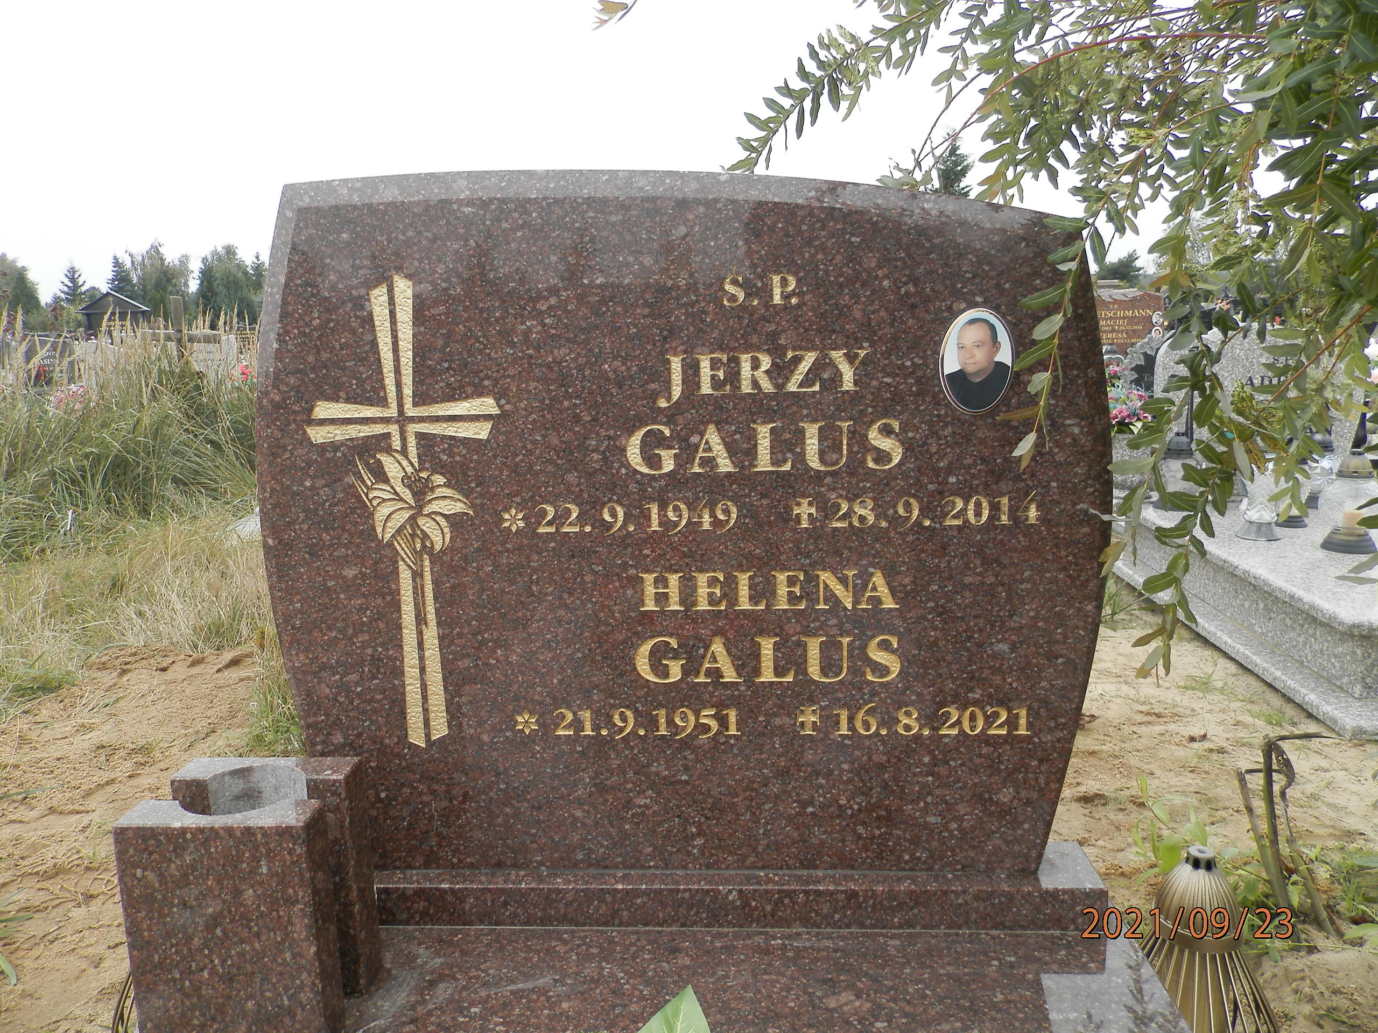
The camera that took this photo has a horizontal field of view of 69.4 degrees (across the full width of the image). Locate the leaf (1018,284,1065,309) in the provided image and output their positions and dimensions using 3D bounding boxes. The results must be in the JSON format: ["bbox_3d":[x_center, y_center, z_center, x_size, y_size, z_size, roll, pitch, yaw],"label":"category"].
[{"bbox_3d":[0.383,-0.238,1.080,0.061,0.015,0.014,-27,2,0],"label":"leaf"}]

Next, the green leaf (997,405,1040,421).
[{"bbox_3d":[0.358,-0.112,1.080,0.051,0.012,0.014,-18,0,0],"label":"green leaf"}]

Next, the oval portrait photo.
[{"bbox_3d":[0.344,-0.185,1.187,0.089,0.126,0.011,-1,11,3],"label":"oval portrait photo"}]

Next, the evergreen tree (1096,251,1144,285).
[{"bbox_3d":[17.288,-8.789,40.354,2.500,3.823,2.400,-1,11,3],"label":"evergreen tree"}]

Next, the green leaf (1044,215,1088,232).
[{"bbox_3d":[0.409,-0.319,1.080,0.051,0.015,0.014,7,19,0],"label":"green leaf"}]

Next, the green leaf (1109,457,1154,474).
[{"bbox_3d":[0.480,-0.058,1.080,0.052,0.019,0.014,-8,0,0],"label":"green leaf"}]

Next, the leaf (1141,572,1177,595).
[{"bbox_3d":[0.512,0.071,1.080,0.042,0.021,0.014,-18,-12,0],"label":"leaf"}]

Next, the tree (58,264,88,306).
[{"bbox_3d":[-27.839,-9.141,45.438,2.200,4.729,2.200,-1,11,3],"label":"tree"}]

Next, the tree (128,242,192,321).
[{"bbox_3d":[-25.453,-10.374,48.545,3.300,5.889,3.100,-1,11,3],"label":"tree"}]

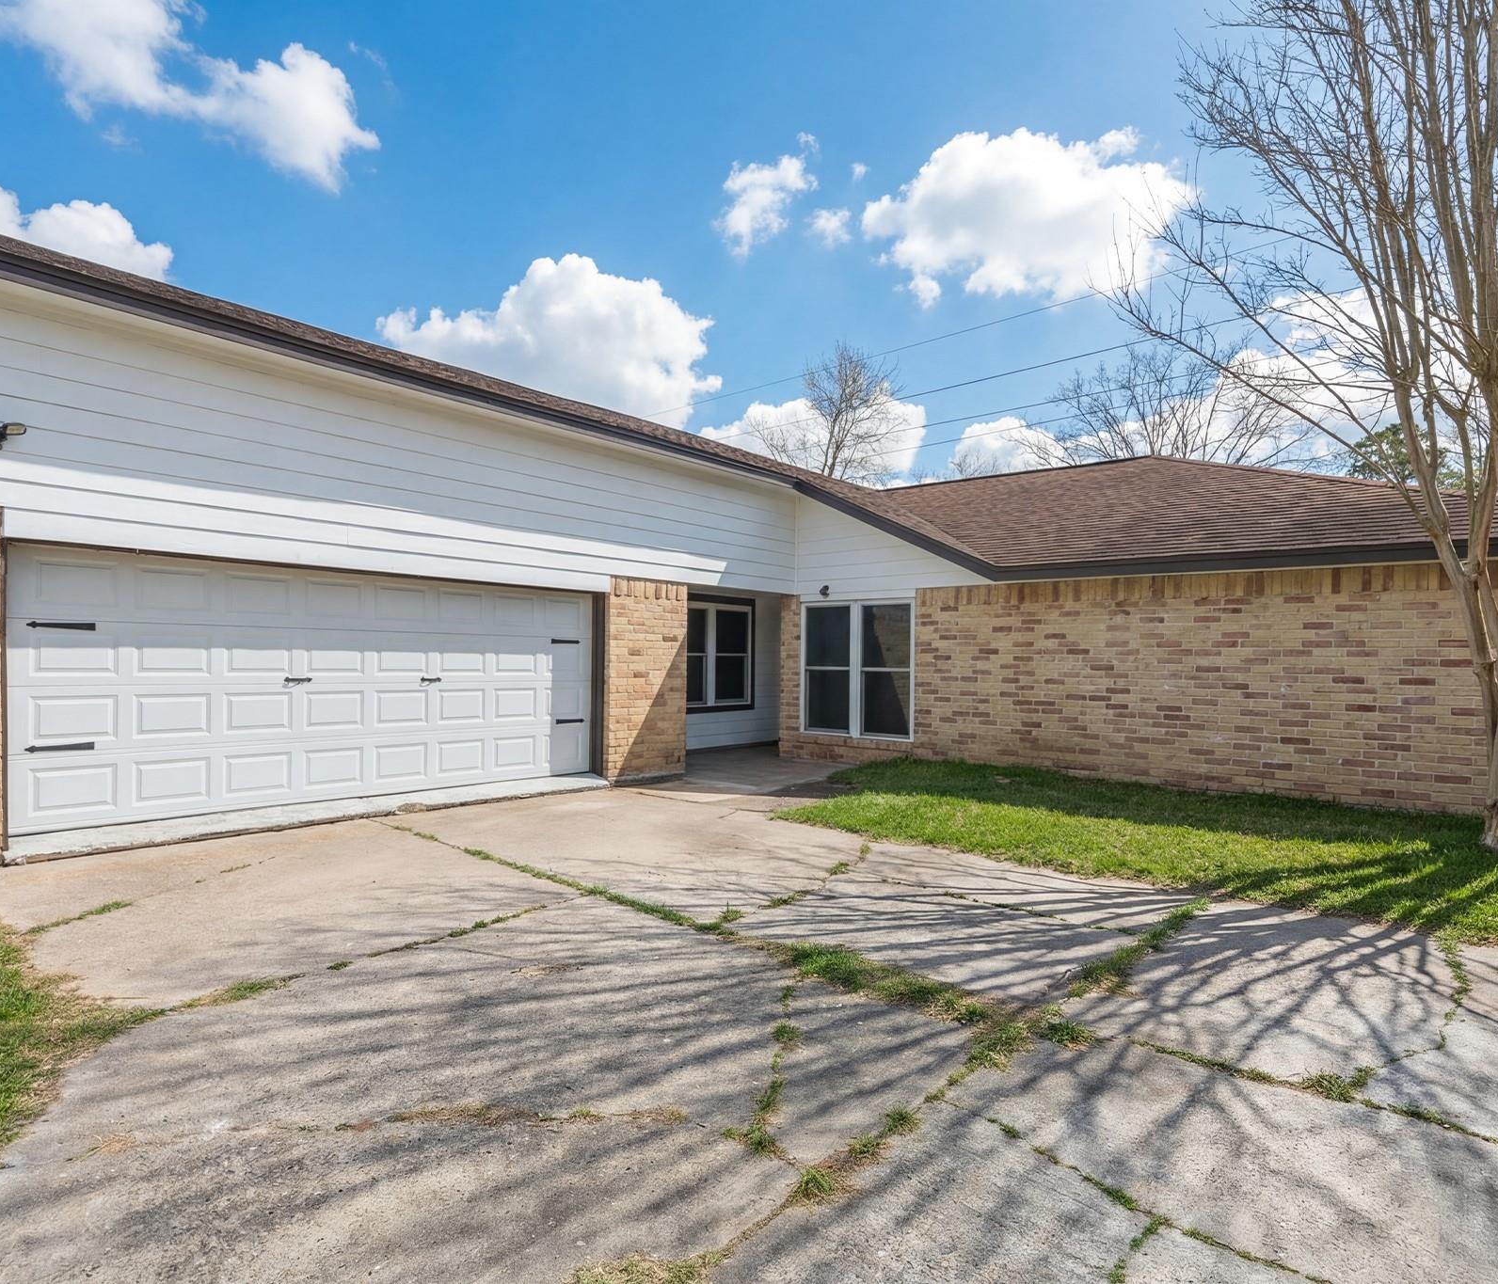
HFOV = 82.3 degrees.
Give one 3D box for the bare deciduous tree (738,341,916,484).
[{"bbox_3d":[2.420,-3.810,26.500,5.300,10.830,5.000,0,0,0],"label":"bare deciduous tree"}]

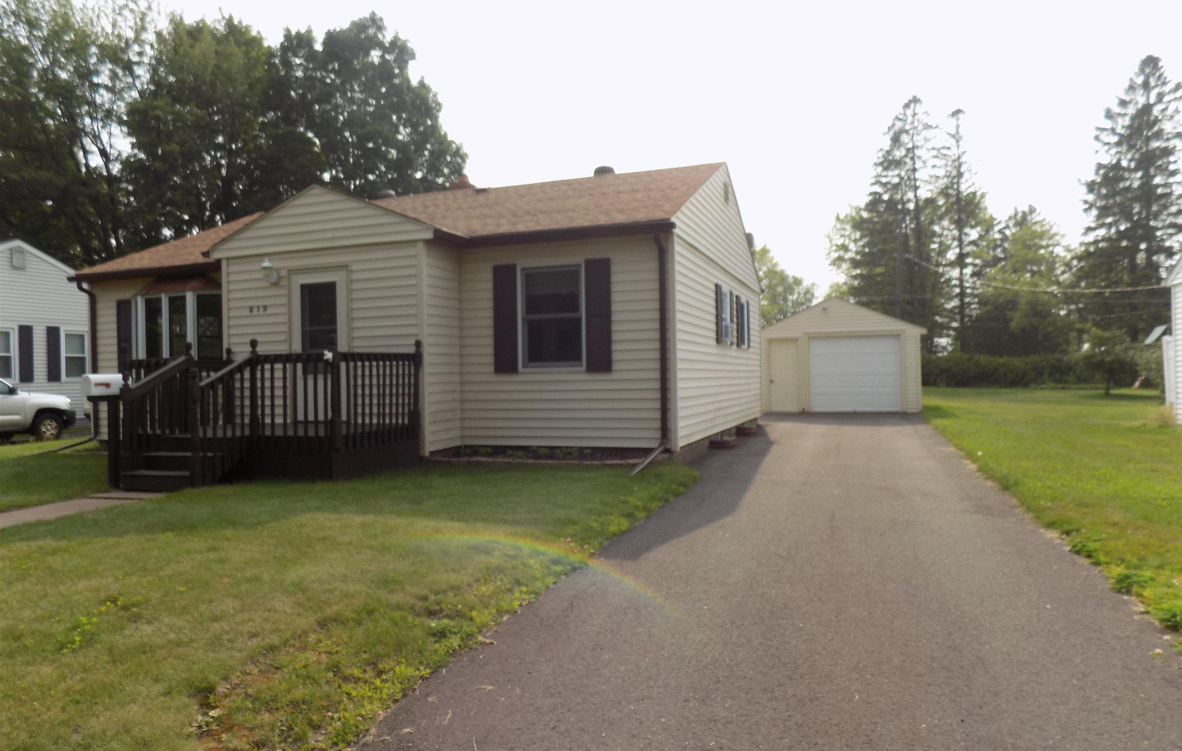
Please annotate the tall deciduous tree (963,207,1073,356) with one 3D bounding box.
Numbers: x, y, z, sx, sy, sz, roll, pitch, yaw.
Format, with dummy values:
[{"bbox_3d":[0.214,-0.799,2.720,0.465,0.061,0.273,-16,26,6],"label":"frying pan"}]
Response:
[{"bbox_3d":[29.484,-5.434,53.990,7.600,12.309,7.600,-1,0,19],"label":"tall deciduous tree"}]

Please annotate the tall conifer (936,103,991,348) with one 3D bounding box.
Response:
[{"bbox_3d":[26.627,-9.110,55.983,4.600,19.776,4.600,-1,0,19],"label":"tall conifer"}]

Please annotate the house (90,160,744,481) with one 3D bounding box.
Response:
[{"bbox_3d":[-2.696,-1.214,14.676,10.400,4.750,10.100,-1,0,19],"label":"house"}]

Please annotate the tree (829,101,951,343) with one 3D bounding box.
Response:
[{"bbox_3d":[21.501,-9.521,55.983,8.400,20.797,8.400,-1,0,19],"label":"tree"}]

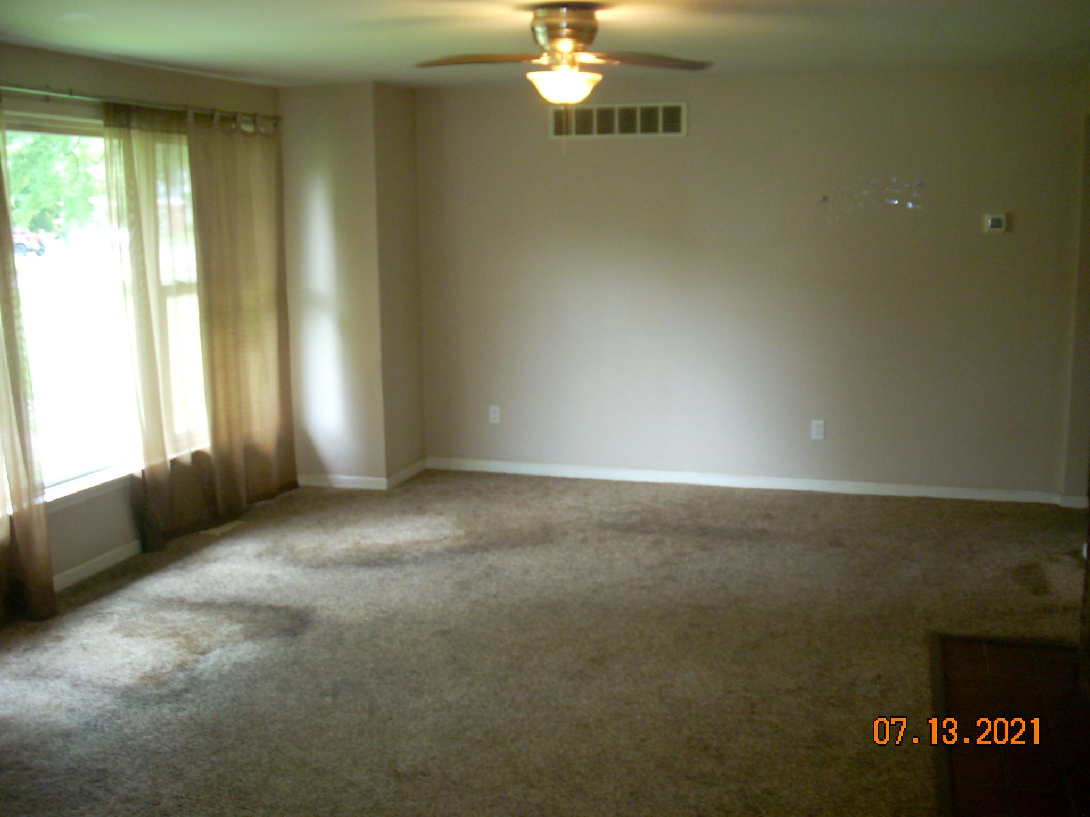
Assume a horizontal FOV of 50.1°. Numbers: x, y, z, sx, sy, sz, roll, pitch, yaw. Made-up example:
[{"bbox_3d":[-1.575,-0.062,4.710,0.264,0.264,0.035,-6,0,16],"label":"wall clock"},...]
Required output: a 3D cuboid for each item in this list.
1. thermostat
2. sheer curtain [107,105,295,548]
[{"bbox_3d":[2.471,-1.017,6.396,0.120,0.100,0.028,2,10,17],"label":"thermostat"},{"bbox_3d":[-1.763,-0.466,6.254,0.120,2.160,1.540,2,10,17],"label":"sheer curtain"}]

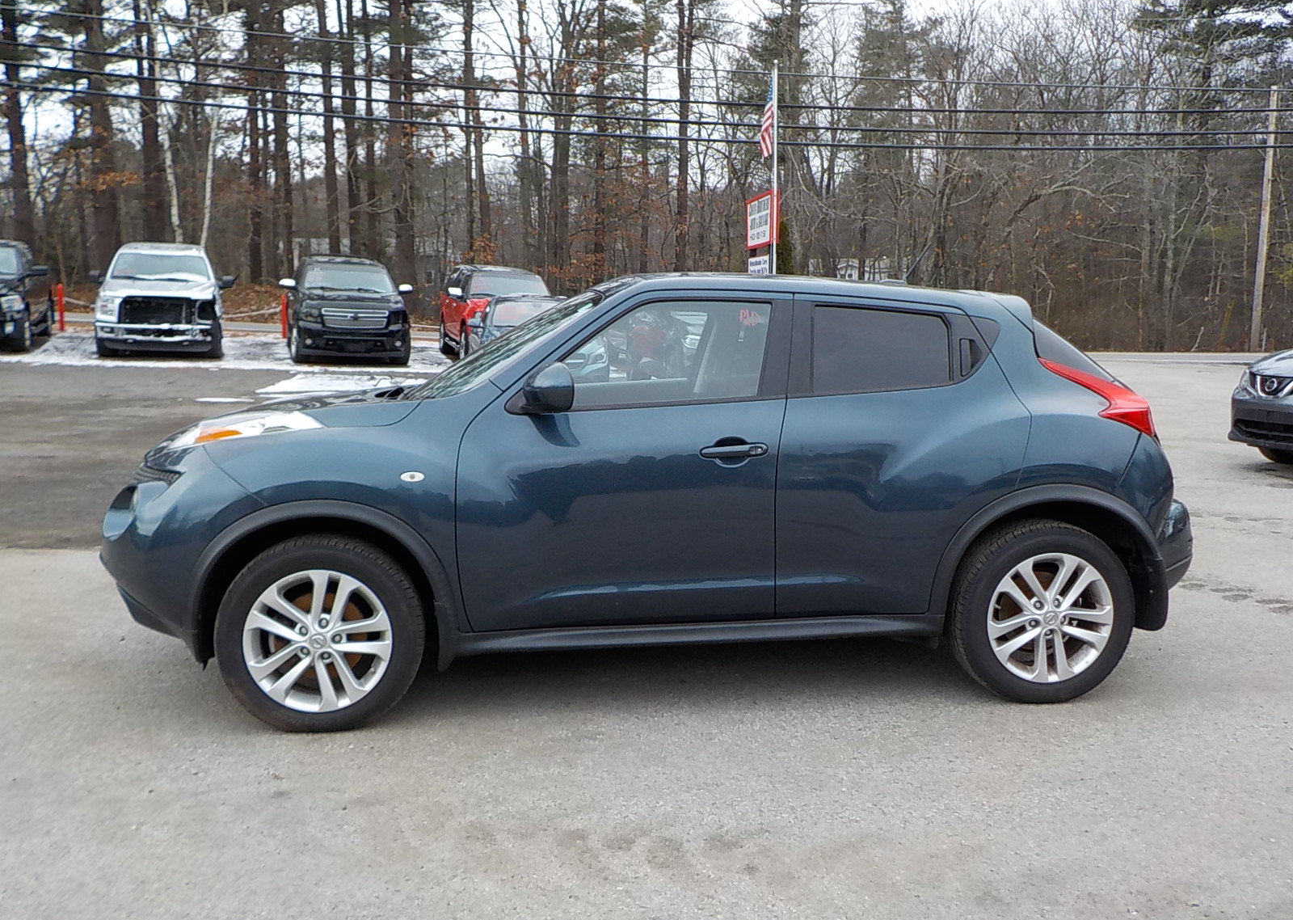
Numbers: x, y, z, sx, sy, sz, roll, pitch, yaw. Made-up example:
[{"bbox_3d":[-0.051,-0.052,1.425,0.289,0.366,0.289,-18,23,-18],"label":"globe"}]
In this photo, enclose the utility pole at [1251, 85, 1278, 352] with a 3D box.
[{"bbox_3d":[19.350,-7.494,35.039,0.300,8.160,0.300,1,6,0],"label":"utility pole"}]

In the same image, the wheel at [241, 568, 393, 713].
[{"bbox_3d":[-1.079,0.584,3.737,0.470,0.470,0.190,-1,6,-8],"label":"wheel"}]

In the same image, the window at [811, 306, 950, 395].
[{"bbox_3d":[0.843,-0.393,4.010,0.535,0.335,0.080,-1,-8,-8],"label":"window"}]

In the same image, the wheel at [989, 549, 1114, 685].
[{"bbox_3d":[1.428,0.556,4.071,0.470,0.470,0.190,-1,6,-8],"label":"wheel"}]

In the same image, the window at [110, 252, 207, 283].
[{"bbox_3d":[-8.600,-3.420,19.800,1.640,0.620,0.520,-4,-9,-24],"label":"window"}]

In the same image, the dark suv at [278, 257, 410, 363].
[{"bbox_3d":[-5.732,-2.922,21.369,2.040,1.930,5.150,-1,10,-19],"label":"dark suv"}]

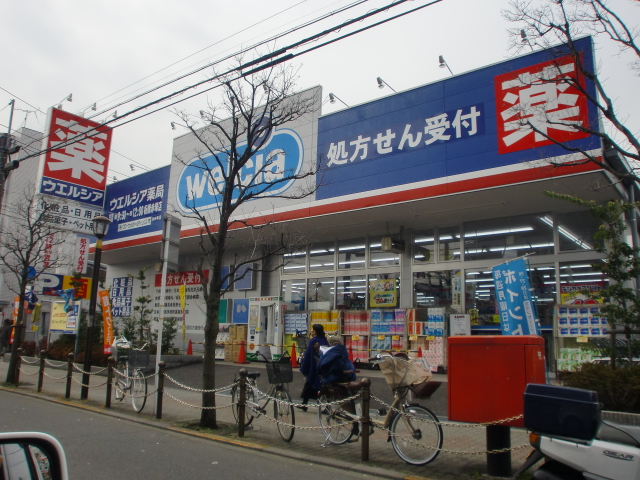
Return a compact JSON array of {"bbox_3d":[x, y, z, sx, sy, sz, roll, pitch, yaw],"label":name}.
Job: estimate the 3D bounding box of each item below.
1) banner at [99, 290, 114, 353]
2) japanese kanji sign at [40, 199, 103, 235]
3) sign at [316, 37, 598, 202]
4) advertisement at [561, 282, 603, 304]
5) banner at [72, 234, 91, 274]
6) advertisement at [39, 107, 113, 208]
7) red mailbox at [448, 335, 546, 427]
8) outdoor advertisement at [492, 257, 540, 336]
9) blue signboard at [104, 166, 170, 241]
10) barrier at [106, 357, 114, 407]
[{"bbox_3d":[-6.388,2.468,15.489,0.600,1.900,0.080,-24,-24,36],"label":"banner"},{"bbox_3d":[-9.059,-0.768,18.928,0.300,0.987,2.316,-7,-14,39],"label":"japanese kanji sign"},{"bbox_3d":[2.549,-2.374,11.450,6.446,2.199,0.250,-7,-13,38],"label":"sign"},{"bbox_3d":[5.589,1.201,11.038,0.838,0.546,0.050,-7,-14,39],"label":"advertisement"},{"bbox_3d":[-8.762,0.554,19.000,0.120,1.388,0.604,-7,-14,39],"label":"banner"},{"bbox_3d":[-8.886,-2.892,18.855,0.460,3.050,2.250,-7,-13,38],"label":"advertisement"},{"bbox_3d":[1.833,1.423,5.355,0.790,0.860,0.620,-8,-14,39],"label":"red mailbox"},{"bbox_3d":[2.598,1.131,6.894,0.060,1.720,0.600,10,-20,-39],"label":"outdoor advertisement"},{"bbox_3d":[-6.782,-1.201,18.557,4.480,2.158,0.150,-7,-14,39],"label":"blue signboard"},{"bbox_3d":[-3.686,2.499,9.126,0.110,0.874,0.110,-7,-14,39],"label":"barrier"}]

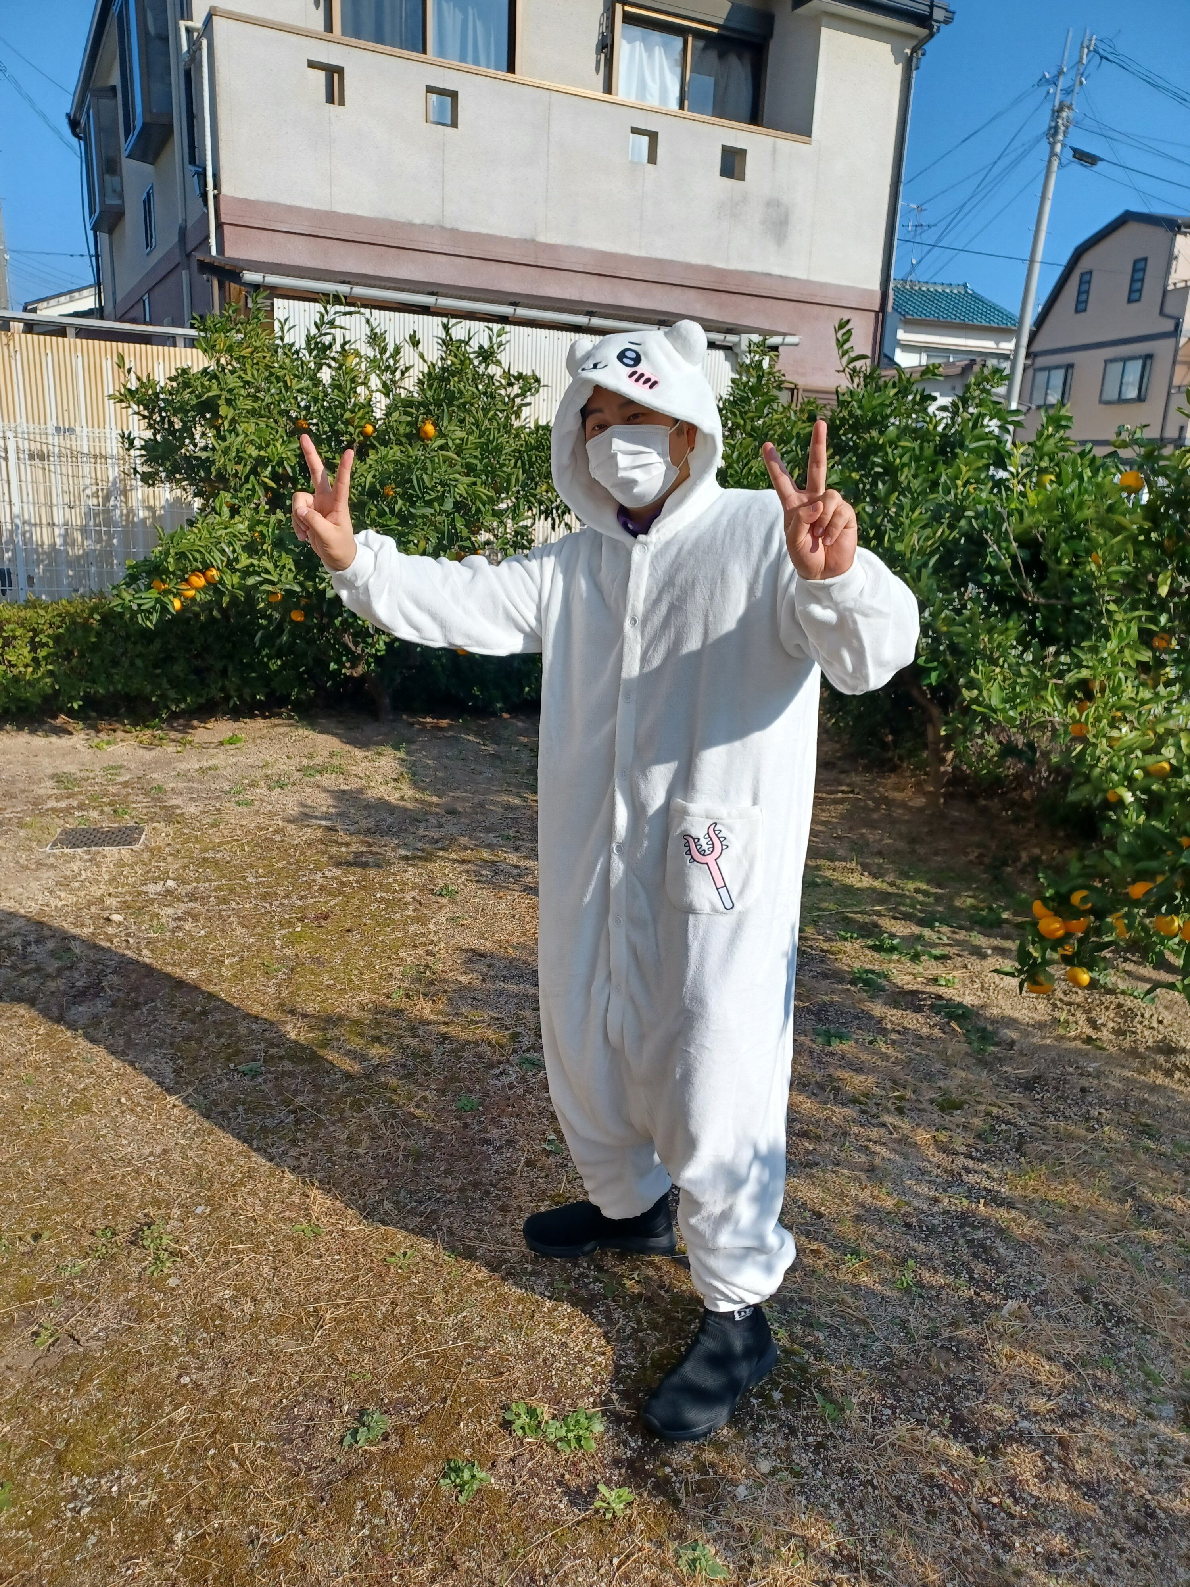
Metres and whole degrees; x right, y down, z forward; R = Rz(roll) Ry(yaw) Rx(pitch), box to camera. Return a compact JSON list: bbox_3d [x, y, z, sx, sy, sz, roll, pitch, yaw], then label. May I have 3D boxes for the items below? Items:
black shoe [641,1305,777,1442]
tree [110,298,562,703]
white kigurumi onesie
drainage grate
[{"bbox_3d":[0.204,0.958,1.953,0.113,0.155,0.298,17,21,41],"label":"black shoe"},{"bbox_3d":[-1.423,-1.550,6.544,2.585,2.328,2.300,3,16,0],"label":"tree"},{"bbox_3d":[0.074,0.113,1.837,0.790,1.630,0.570,13,19,32],"label":"white kigurumi onesie"},{"bbox_3d":[-2.001,0.190,4.623,0.330,0.030,0.280,-2,16,-15],"label":"drainage grate"}]

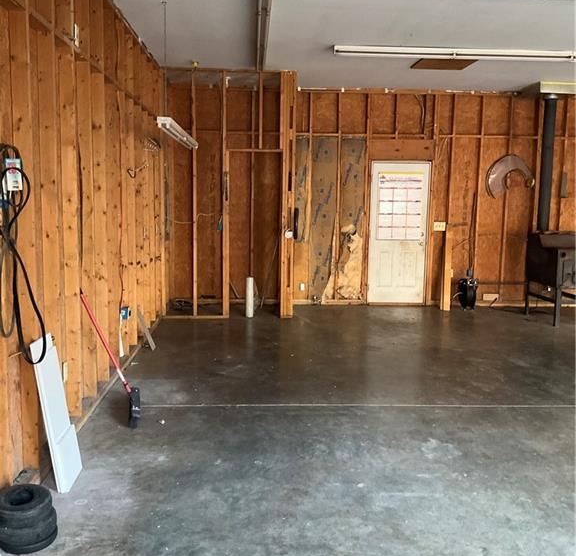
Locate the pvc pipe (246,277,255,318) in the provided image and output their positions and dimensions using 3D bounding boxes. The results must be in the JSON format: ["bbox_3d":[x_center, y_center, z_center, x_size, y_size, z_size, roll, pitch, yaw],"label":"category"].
[{"bbox_3d":[-0.484,0.251,8.251,0.088,0.515,0.088,1,7,-3],"label":"pvc pipe"}]

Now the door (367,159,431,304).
[{"bbox_3d":[1.604,-0.629,9.306,0.825,2.030,0.060,1,7,-3],"label":"door"}]

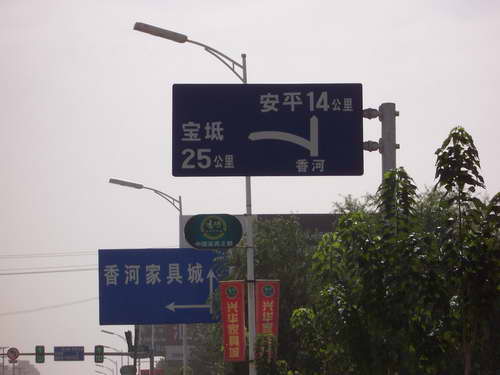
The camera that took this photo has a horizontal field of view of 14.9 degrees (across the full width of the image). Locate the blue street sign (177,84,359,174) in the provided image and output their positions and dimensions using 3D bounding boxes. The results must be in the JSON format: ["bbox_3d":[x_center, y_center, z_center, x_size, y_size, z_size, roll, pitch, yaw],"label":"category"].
[{"bbox_3d":[0.288,-0.930,31.000,3.097,1.496,0.100,-1,-7,-2],"label":"blue street sign"}]

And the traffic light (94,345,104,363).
[{"bbox_3d":[-8.305,9.164,105.000,0.485,0.953,0.300,-1,-7,-5],"label":"traffic light"}]

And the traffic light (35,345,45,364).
[{"bbox_3d":[-11.565,9.186,105.000,0.485,0.947,0.300,-1,-7,-5],"label":"traffic light"}]

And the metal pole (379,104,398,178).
[{"bbox_3d":[2.330,1.870,30.708,0.231,6.544,0.231,-1,-7,-5],"label":"metal pole"}]

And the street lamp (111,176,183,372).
[{"bbox_3d":[-3.099,4.099,57.508,2.244,8.756,0.350,-1,-7,-5],"label":"street lamp"}]

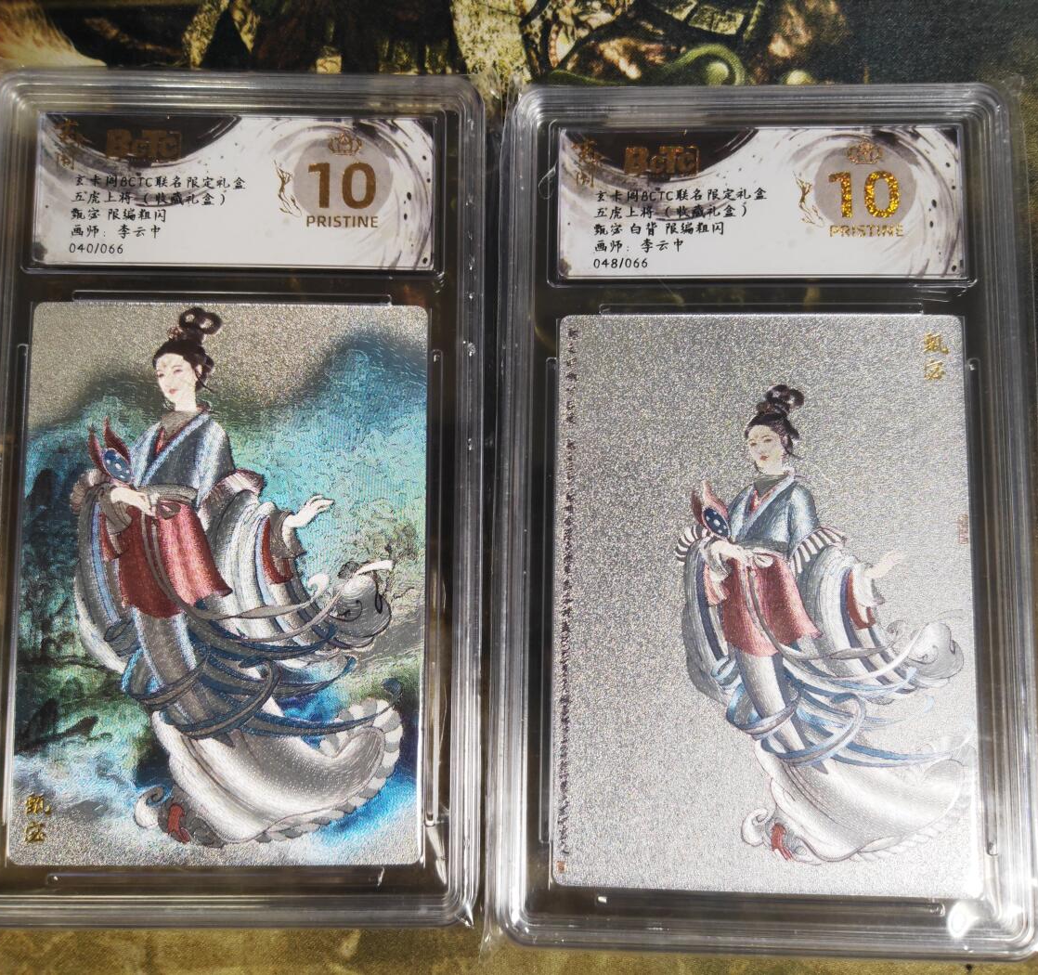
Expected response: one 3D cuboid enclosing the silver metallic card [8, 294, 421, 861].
[{"bbox_3d":[-0.046,0.014,0.160,0.063,0.001,0.088,0,85,-1],"label":"silver metallic card"}]

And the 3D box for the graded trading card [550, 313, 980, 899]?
[{"bbox_3d":[0.037,0.016,0.156,0.063,0.001,0.088,1,84,3],"label":"graded trading card"}]

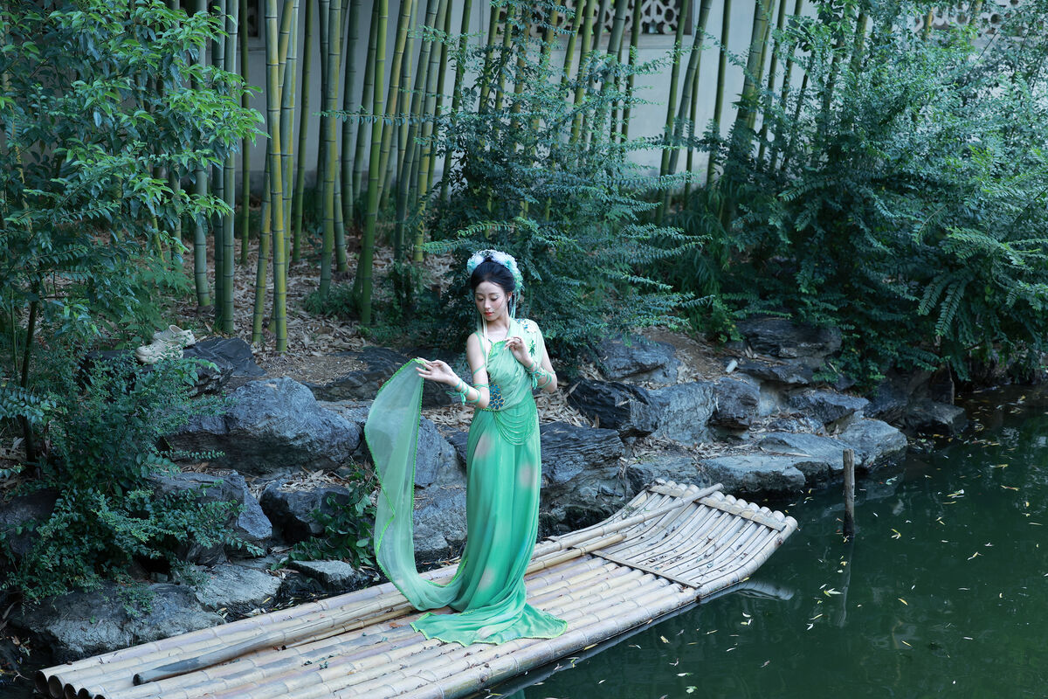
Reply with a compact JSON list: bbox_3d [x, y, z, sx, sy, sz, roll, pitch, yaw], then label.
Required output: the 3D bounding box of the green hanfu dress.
[{"bbox_3d":[-0.250,0.550,8.970,0.920,1.340,0.640,3,12,15],"label":"green hanfu dress"}]

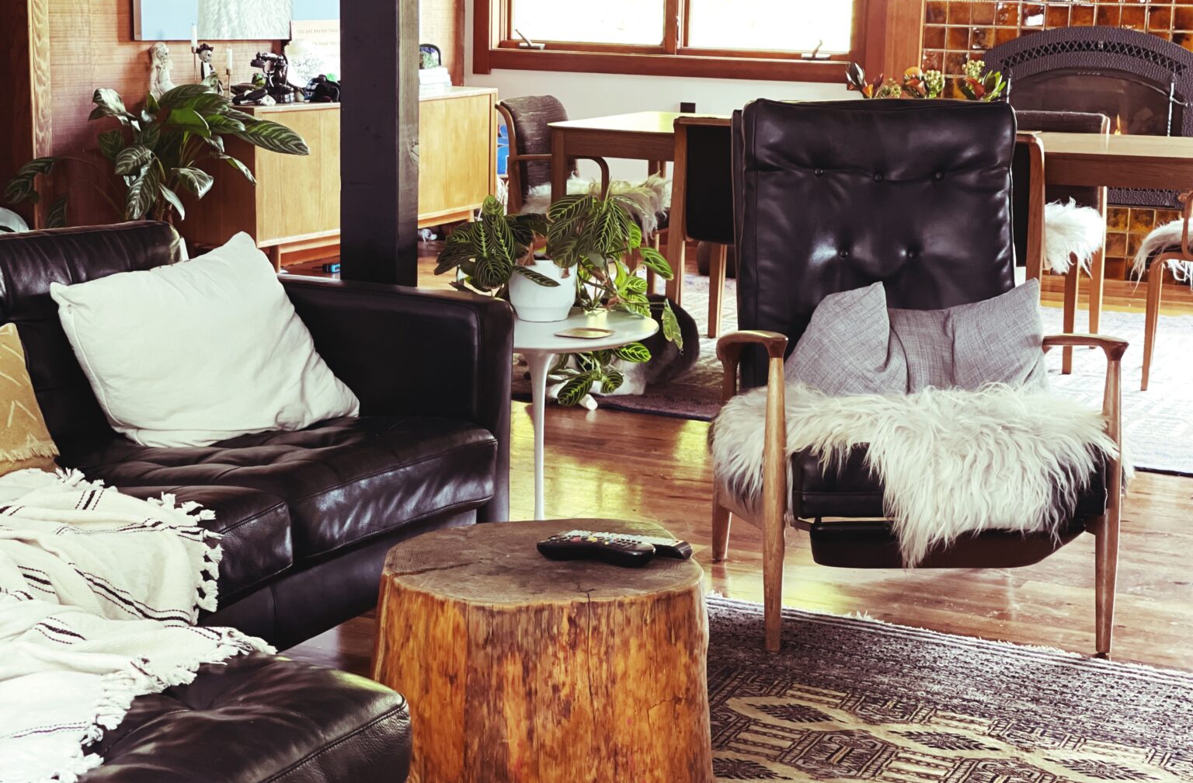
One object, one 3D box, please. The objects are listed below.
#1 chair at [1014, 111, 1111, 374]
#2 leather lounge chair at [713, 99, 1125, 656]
[{"bbox_3d":[1.427,-0.526,7.429,0.500,0.810,0.560,6,12,24],"label":"chair"},{"bbox_3d":[0.644,-0.064,4.487,0.710,1.000,0.840,1,11,-4],"label":"leather lounge chair"}]

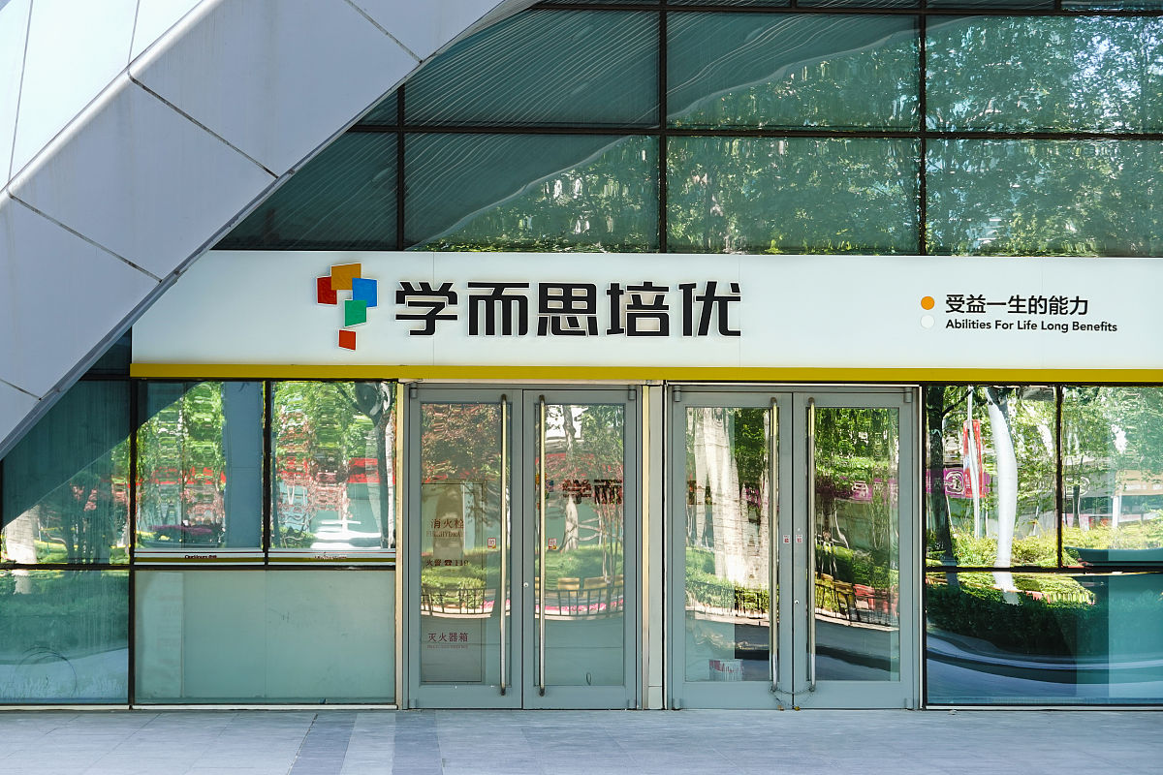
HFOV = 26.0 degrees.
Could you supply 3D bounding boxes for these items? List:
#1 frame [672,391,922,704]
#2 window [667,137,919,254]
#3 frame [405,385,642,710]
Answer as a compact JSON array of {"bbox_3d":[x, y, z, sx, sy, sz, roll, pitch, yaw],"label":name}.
[{"bbox_3d":[1.636,1.249,19.509,1.936,2.482,0.120,0,-2,-4],"label":"frame"},{"bbox_3d":[1.645,-1.493,19.612,1.974,0.919,0.080,0,-2,-4],"label":"window"},{"bbox_3d":[-0.443,1.229,19.378,1.812,2.487,0.140,0,-2,-4],"label":"frame"}]

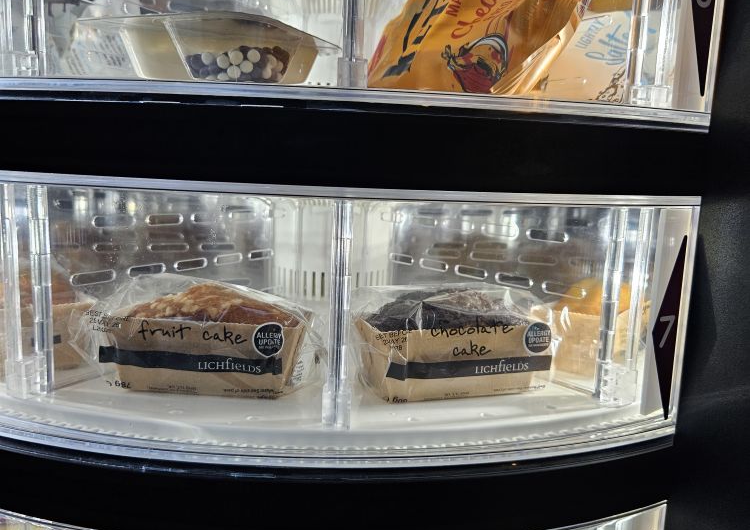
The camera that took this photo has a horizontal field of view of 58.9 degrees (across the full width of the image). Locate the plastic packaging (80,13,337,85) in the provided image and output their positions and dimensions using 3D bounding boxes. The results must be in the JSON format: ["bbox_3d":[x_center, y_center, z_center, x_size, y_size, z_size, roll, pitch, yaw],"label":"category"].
[{"bbox_3d":[-0.084,-0.106,0.359,0.102,0.035,0.102,6,9,21],"label":"plastic packaging"}]

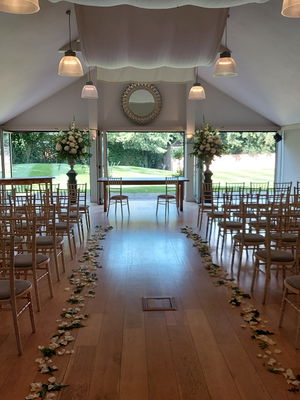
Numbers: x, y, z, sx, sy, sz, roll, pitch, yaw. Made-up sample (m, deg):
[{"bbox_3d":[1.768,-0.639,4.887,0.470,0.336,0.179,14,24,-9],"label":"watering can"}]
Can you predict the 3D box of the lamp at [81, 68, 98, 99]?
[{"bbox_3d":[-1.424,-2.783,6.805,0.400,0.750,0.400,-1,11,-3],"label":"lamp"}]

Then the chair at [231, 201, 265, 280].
[{"bbox_3d":[1.205,0.446,3.467,0.400,0.915,0.420,0,9,-1],"label":"chair"}]

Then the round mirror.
[{"bbox_3d":[-0.216,-2.671,8.005,1.130,1.130,0.070,-1,11,-3],"label":"round mirror"}]

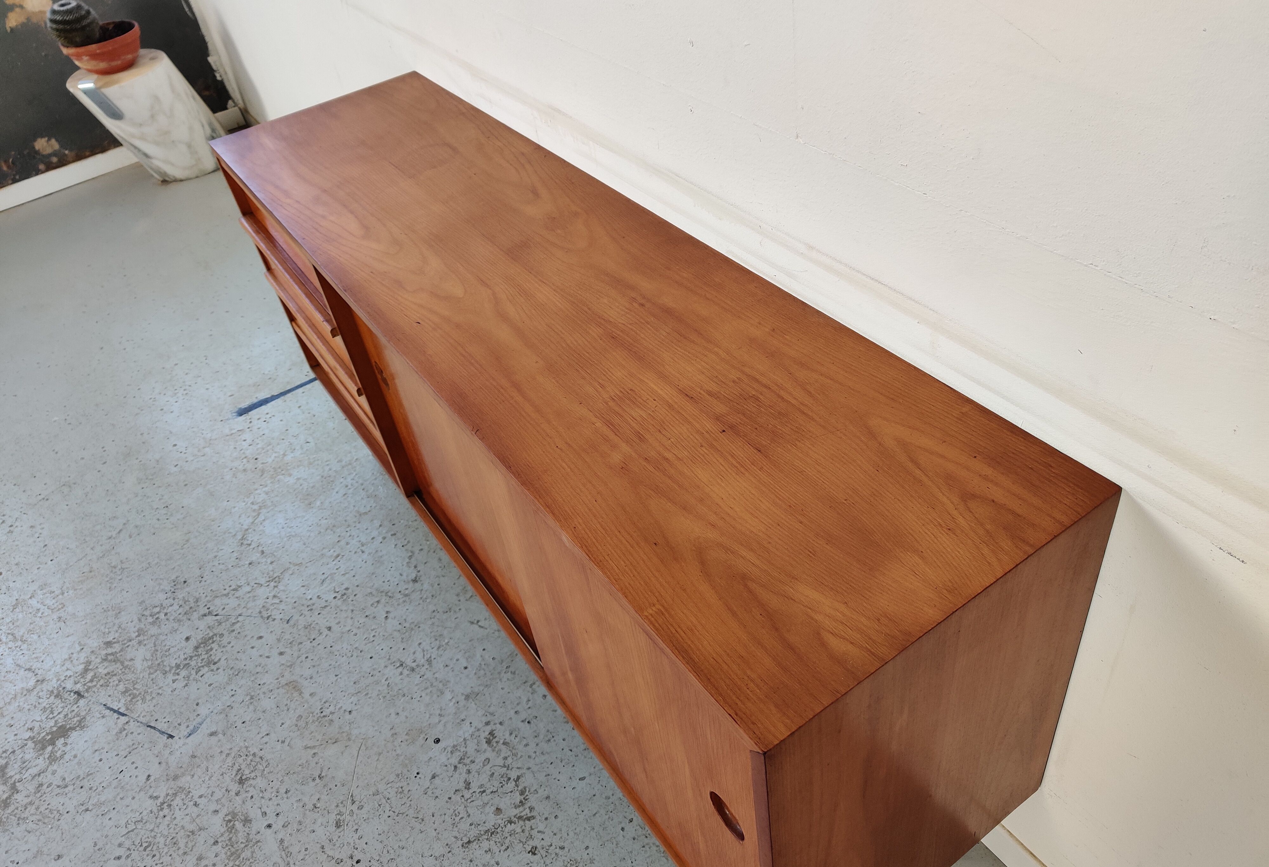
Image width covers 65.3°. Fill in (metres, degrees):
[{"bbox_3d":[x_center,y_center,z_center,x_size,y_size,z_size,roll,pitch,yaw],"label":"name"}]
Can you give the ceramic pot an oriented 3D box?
[{"bbox_3d":[-1.843,-1.335,3.452,0.256,0.118,0.256,-29,44,-20],"label":"ceramic pot"}]

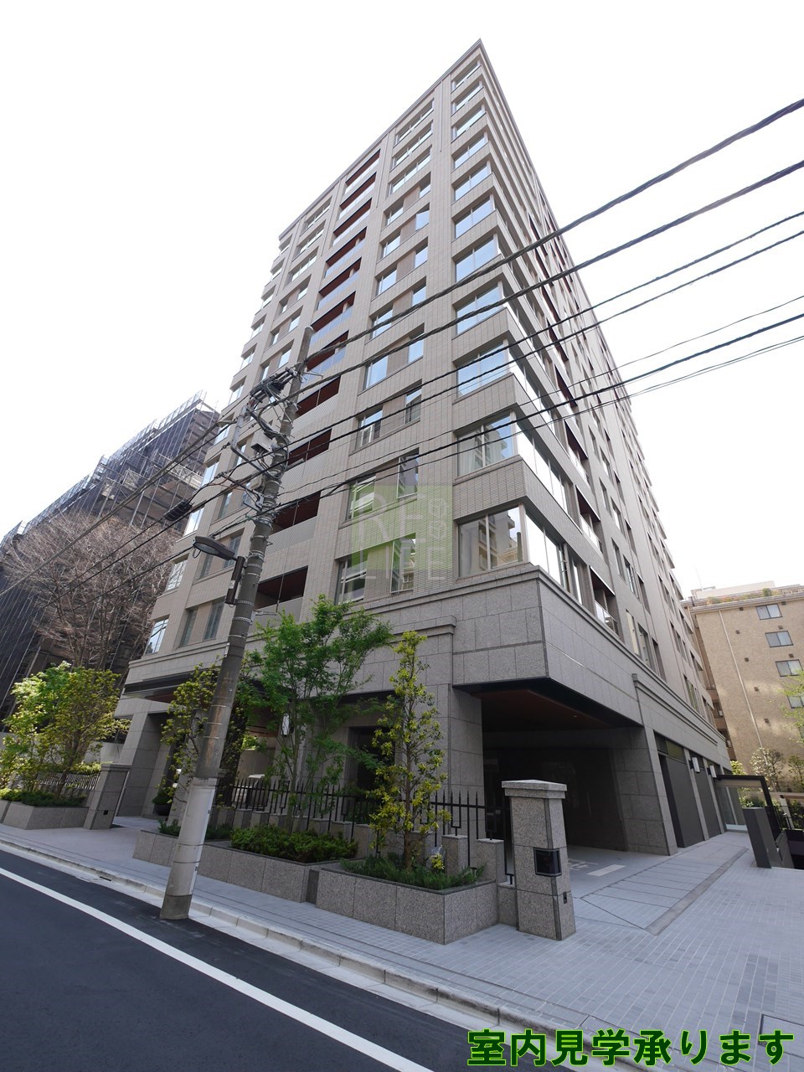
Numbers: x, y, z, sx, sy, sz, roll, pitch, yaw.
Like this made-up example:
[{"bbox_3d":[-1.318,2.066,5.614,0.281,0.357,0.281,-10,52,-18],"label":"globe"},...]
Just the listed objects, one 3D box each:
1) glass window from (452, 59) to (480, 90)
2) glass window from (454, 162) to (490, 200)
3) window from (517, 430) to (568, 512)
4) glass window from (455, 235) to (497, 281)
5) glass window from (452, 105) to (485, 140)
[{"bbox_3d":[4.323,-30.495,28.974,2.066,2.148,0.140,-18,-36,34],"label":"glass window"},{"bbox_3d":[3.346,-17.062,20.953,1.900,1.650,0.120,-18,-36,34],"label":"glass window"},{"bbox_3d":[4.495,-2.045,13.711,0.120,1.650,3.800,-18,-36,34],"label":"window"},{"bbox_3d":[3.000,-11.327,17.755,1.900,1.650,0.120,-18,-36,34],"label":"glass window"},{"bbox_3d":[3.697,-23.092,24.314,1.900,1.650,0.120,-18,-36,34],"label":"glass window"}]

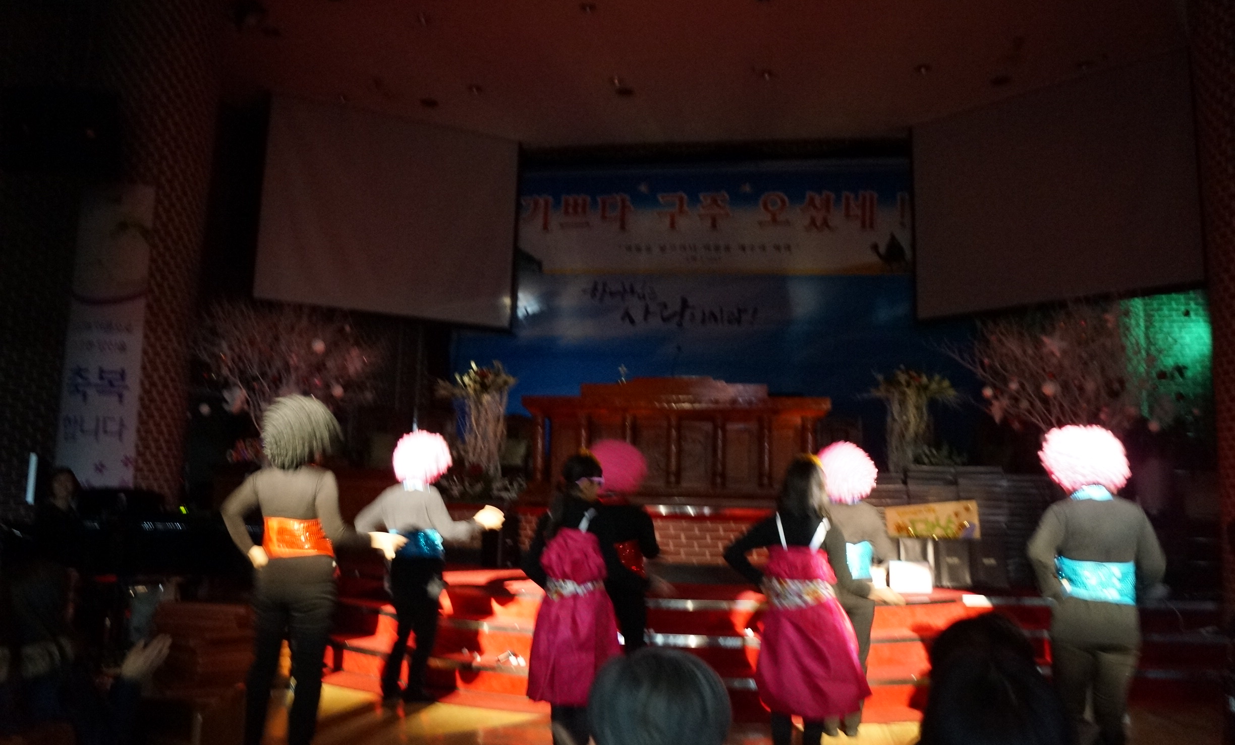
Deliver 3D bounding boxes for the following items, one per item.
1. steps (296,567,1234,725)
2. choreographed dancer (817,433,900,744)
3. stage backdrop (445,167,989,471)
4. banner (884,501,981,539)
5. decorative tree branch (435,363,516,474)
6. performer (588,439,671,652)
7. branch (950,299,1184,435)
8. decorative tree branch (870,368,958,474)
[{"bbox_3d":[0.975,1.895,6.531,6.000,0.550,2.100,0,-7,7],"label":"steps"},{"bbox_3d":[1.316,1.205,5.194,0.520,1.614,0.450,-1,-7,18],"label":"choreographed dancer"},{"bbox_3d":[1.070,-0.639,10.200,5.650,3.400,0.150,0,-7,8],"label":"stage backdrop"},{"bbox_3d":[2.334,1.094,6.850,0.710,0.270,0.030,0,-6,6],"label":"banner"},{"bbox_3d":[-1.299,0.435,8.500,0.750,1.080,0.650,0,-7,8],"label":"decorative tree branch"},{"bbox_3d":[0.045,1.124,4.916,0.480,1.530,0.380,-5,-9,44],"label":"performer"},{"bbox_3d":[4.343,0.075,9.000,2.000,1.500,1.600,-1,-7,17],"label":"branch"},{"bbox_3d":[2.974,0.563,9.300,0.820,1.200,0.720,1,-6,0],"label":"decorative tree branch"}]

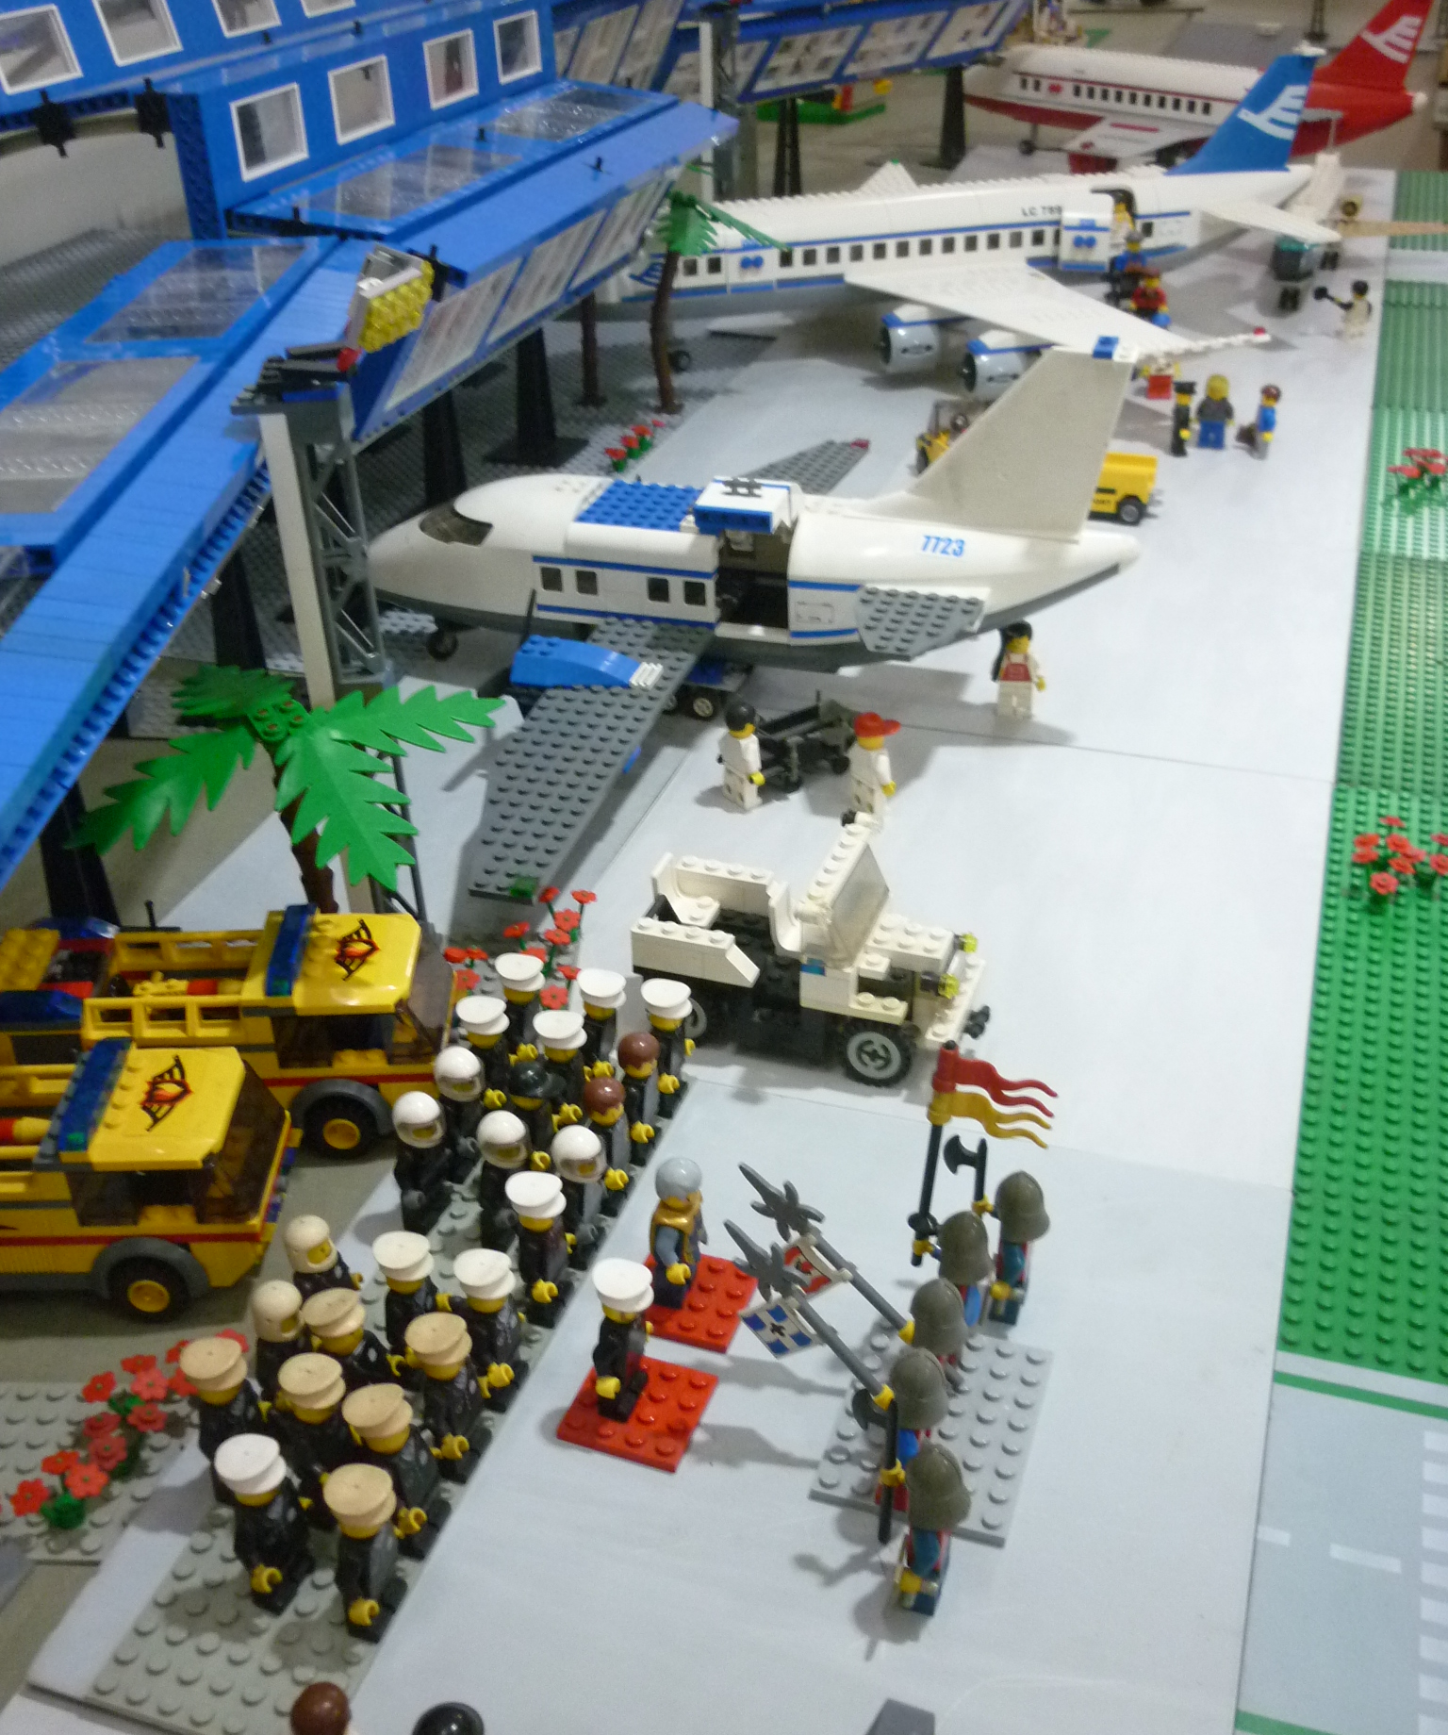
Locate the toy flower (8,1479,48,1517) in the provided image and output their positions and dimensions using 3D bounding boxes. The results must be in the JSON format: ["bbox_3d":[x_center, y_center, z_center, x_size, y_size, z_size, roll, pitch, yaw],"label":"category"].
[{"bbox_3d":[-0.163,0.148,0.432,0.009,0.004,0.009,-16,44,10],"label":"toy flower"}]

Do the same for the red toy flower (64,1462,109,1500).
[{"bbox_3d":[-0.155,0.149,0.446,0.011,0.004,0.011,0,32,0],"label":"red toy flower"}]

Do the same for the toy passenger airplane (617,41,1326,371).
[{"bbox_3d":[0.143,-0.430,1.216,0.562,0.181,0.510,-10,33,-15],"label":"toy passenger airplane"}]

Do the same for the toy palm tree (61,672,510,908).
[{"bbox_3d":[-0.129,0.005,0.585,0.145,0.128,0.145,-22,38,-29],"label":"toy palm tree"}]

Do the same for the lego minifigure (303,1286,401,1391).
[{"bbox_3d":[-0.089,0.124,0.458,0.017,0.043,0.024,10,33,16],"label":"lego minifigure"}]

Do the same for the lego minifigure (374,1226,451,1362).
[{"bbox_3d":[-0.079,0.115,0.472,0.018,0.043,0.025,10,33,15],"label":"lego minifigure"}]

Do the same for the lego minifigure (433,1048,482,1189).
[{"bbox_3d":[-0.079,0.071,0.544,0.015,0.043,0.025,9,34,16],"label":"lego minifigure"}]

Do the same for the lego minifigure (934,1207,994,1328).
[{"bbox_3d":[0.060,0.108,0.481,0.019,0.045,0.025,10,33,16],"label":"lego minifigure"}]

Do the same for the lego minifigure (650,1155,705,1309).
[{"bbox_3d":[-0.013,0.097,0.496,0.015,0.042,0.025,9,33,17],"label":"lego minifigure"}]

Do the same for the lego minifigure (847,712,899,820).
[{"bbox_3d":[0.058,-0.042,0.729,0.017,0.042,0.024,-22,38,-31],"label":"lego minifigure"}]

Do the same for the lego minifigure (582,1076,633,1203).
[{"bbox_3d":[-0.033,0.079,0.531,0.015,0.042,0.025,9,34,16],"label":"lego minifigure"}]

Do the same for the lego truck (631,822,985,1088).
[{"bbox_3d":[0.033,0.025,0.598,0.115,0.067,0.056,10,33,16],"label":"lego truck"}]

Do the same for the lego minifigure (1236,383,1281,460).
[{"bbox_3d":[0.312,-0.260,1.069,0.020,0.043,0.024,4,32,9],"label":"lego minifigure"}]

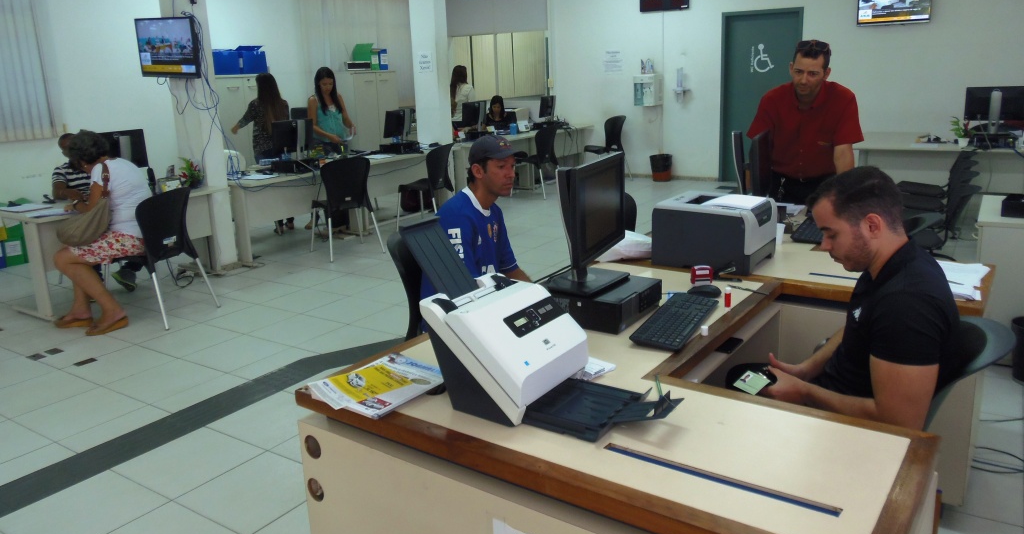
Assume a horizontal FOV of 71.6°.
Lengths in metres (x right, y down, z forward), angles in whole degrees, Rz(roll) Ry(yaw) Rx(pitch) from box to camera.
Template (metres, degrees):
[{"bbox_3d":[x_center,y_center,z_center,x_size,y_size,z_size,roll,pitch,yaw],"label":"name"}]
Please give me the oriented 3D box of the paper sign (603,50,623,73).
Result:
[{"bbox_3d":[1.416,-2.891,10.002,0.290,0.340,0.010,8,17,32],"label":"paper sign"}]

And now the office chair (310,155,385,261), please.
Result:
[{"bbox_3d":[-1.492,-0.536,6.275,0.510,0.840,0.550,-12,18,-32],"label":"office chair"}]

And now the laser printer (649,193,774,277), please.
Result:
[{"bbox_3d":[0.822,-0.148,2.833,0.380,0.245,0.375,7,17,31],"label":"laser printer"}]

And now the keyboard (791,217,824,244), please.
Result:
[{"bbox_3d":[1.440,-0.187,3.356,0.150,0.030,0.450,7,17,29],"label":"keyboard"}]

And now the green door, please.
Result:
[{"bbox_3d":[3.201,-2.175,9.222,0.964,2.192,0.095,8,18,32],"label":"green door"}]

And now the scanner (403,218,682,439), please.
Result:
[{"bbox_3d":[0.066,0.119,1.601,0.670,0.385,0.310,8,17,32],"label":"scanner"}]

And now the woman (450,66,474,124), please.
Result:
[{"bbox_3d":[-0.666,-1.933,9.839,0.440,1.630,0.300,-9,16,-24],"label":"woman"}]

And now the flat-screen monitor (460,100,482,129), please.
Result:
[{"bbox_3d":[-0.408,-1.834,8.650,0.170,0.360,0.460,8,18,32],"label":"flat-screen monitor"}]

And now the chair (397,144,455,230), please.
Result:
[{"bbox_3d":[-0.839,-0.790,7.128,0.550,0.840,0.510,5,17,26],"label":"chair"}]

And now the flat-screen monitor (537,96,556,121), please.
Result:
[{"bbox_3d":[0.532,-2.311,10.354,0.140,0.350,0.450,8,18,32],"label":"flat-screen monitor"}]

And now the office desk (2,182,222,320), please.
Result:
[{"bbox_3d":[-3.038,-0.177,5.614,0.711,0.741,1.522,8,18,32],"label":"office desk"}]

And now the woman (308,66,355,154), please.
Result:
[{"bbox_3d":[-1.952,-1.278,7.720,0.460,1.660,0.380,-15,20,-40],"label":"woman"}]

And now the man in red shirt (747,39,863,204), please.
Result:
[{"bbox_3d":[1.448,-0.296,3.581,0.560,1.640,0.450,7,17,29],"label":"man in red shirt"}]

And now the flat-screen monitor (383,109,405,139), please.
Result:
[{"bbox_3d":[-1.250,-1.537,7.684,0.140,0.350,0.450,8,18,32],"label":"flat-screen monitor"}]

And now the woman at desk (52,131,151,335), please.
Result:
[{"bbox_3d":[-2.672,-0.247,4.616,0.680,1.230,0.480,1,15,9],"label":"woman at desk"}]

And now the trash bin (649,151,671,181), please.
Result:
[{"bbox_3d":[2.129,-1.433,10.087,0.314,0.390,0.314,8,18,32],"label":"trash bin"}]

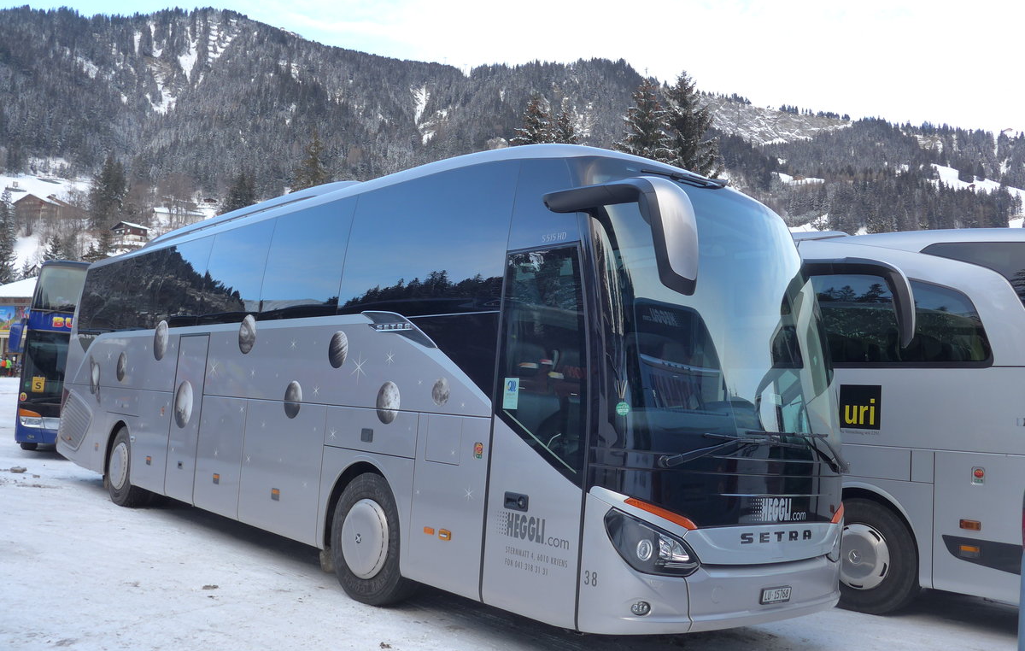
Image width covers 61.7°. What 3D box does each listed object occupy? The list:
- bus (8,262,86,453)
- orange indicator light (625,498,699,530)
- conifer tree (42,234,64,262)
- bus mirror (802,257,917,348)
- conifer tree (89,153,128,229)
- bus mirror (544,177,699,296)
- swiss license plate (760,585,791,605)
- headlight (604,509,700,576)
[{"bbox_3d":[-11.671,1.225,24.279,2.550,4.000,13.900,7,-7,-25],"label":"bus"},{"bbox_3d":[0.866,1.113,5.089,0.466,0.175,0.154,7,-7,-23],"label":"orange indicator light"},{"bbox_3d":[-54.251,-6.593,101.185,3.600,8.500,3.600,8,-7,-28],"label":"conifer tree"},{"bbox_3d":[2.725,-0.154,6.842,0.290,0.710,1.000,10,-8,-41],"label":"bus mirror"},{"bbox_3d":[-113.712,-37.904,241.936,11.000,22.000,11.000,7,-7,-26],"label":"conifer tree"},{"bbox_3d":[0.633,-0.504,5.060,0.290,0.710,1.080,10,-8,-41],"label":"bus mirror"},{"bbox_3d":[1.706,1.735,5.523,0.320,0.090,0.020,10,-8,-41],"label":"swiss license plate"},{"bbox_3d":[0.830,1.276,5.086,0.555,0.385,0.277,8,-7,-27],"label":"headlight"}]

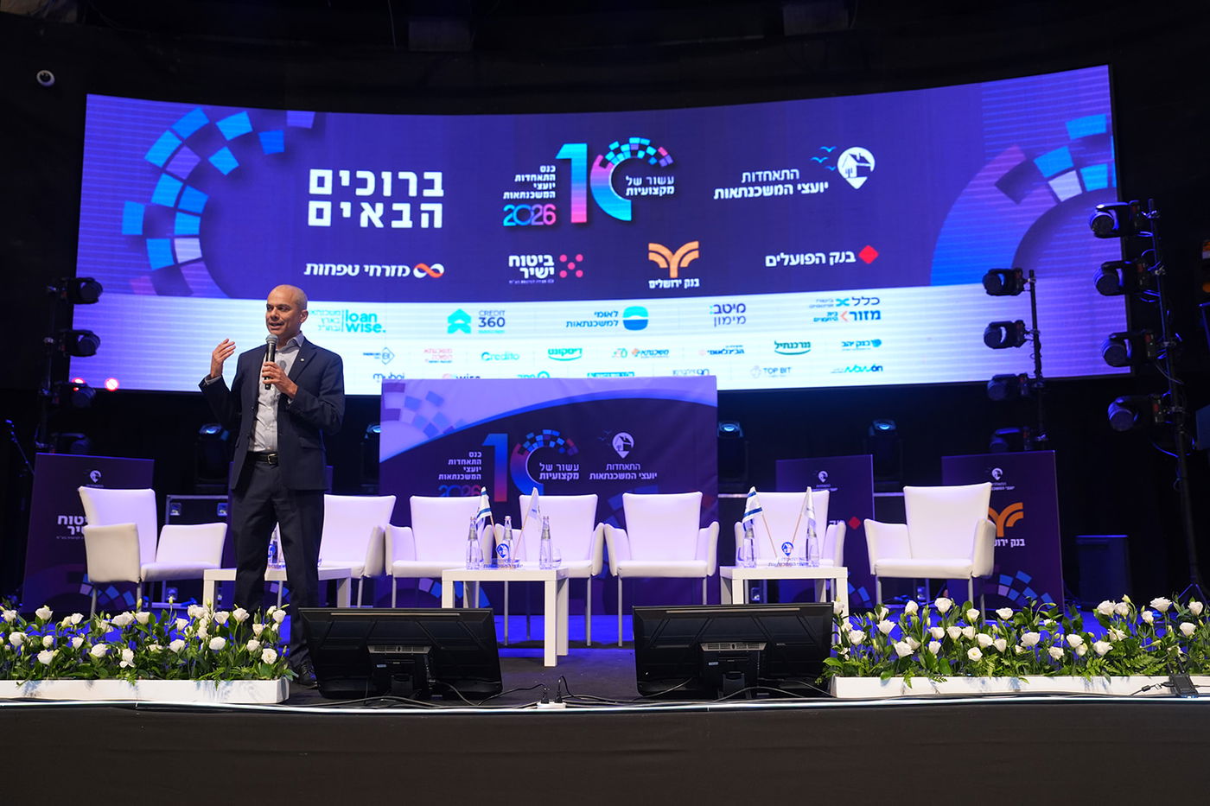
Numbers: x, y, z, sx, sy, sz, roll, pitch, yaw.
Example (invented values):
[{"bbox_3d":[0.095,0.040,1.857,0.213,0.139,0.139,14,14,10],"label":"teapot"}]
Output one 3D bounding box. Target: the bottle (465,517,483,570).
[{"bbox_3d":[-0.656,0.701,5.190,0.069,0.262,0.069,0,-8,0],"label":"bottle"}]

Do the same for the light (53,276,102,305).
[{"bbox_3d":[-5.068,-1.086,10.054,0.390,0.280,0.300,2,0,-16],"label":"light"}]

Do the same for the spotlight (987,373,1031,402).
[{"bbox_3d":[3.506,-0.140,9.048,0.330,0.250,0.280,-3,2,18],"label":"spotlight"}]

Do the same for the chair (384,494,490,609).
[{"bbox_3d":[-1.002,1.016,6.452,0.655,0.895,0.585,0,-8,-1],"label":"chair"}]

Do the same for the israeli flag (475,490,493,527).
[{"bbox_3d":[-0.622,0.542,5.357,0.100,0.205,0.055,-1,-8,6],"label":"israeli flag"}]

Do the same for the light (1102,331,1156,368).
[{"bbox_3d":[3.549,-0.362,7.059,0.330,0.250,0.280,-3,2,20],"label":"light"}]

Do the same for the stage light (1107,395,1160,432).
[{"bbox_3d":[3.551,0.070,7.001,0.330,0.250,0.280,-3,2,20],"label":"stage light"}]

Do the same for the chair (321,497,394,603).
[{"bbox_3d":[-1.601,1.003,6.330,0.630,0.880,0.580,-2,-8,9],"label":"chair"}]

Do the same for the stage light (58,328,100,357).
[{"bbox_3d":[-4.599,-0.525,9.106,0.330,0.250,0.280,2,2,-18],"label":"stage light"}]

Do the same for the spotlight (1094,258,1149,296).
[{"bbox_3d":[3.976,-0.970,8.010,0.390,0.280,0.300,-3,-1,20],"label":"spotlight"}]

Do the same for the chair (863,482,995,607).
[{"bbox_3d":[1.855,0.909,5.819,0.655,0.895,0.585,-6,-10,33],"label":"chair"}]

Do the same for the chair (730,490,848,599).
[{"bbox_3d":[1.121,0.980,6.293,0.655,0.895,0.585,-2,-8,11],"label":"chair"}]

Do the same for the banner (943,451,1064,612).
[{"bbox_3d":[3.432,1.120,9.024,0.970,1.350,0.050,-6,-10,37],"label":"banner"}]

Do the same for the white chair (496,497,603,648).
[{"bbox_3d":[-0.306,0.987,6.266,0.630,0.880,0.580,-1,-8,4],"label":"white chair"}]

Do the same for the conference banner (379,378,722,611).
[{"bbox_3d":[-0.460,0.760,8.606,2.799,1.958,0.060,-1,-8,1],"label":"conference banner"}]

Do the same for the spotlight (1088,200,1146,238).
[{"bbox_3d":[3.532,-1.264,7.182,0.330,0.250,0.280,-3,2,20],"label":"spotlight"}]

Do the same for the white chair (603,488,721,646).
[{"bbox_3d":[0.350,0.978,6.244,0.655,0.895,0.585,-1,-8,4],"label":"white chair"}]

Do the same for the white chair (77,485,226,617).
[{"bbox_3d":[-2.419,0.896,5.503,0.580,0.880,0.630,-4,-9,26],"label":"white chair"}]

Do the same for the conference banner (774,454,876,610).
[{"bbox_3d":[2.022,1.190,9.551,0.946,1.375,0.050,-6,-10,35],"label":"conference banner"}]

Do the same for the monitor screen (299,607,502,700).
[{"bbox_3d":[-0.732,0.908,3.787,0.705,0.410,0.080,-1,27,6],"label":"monitor screen"}]

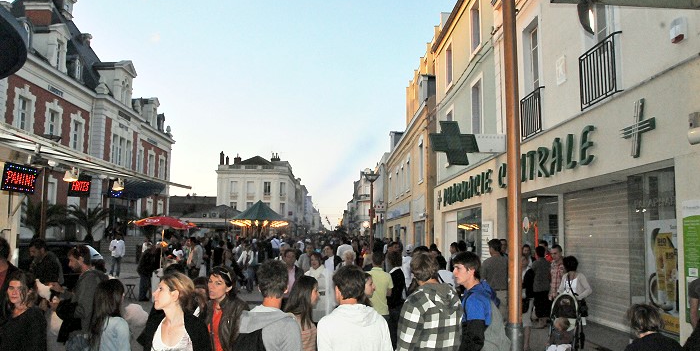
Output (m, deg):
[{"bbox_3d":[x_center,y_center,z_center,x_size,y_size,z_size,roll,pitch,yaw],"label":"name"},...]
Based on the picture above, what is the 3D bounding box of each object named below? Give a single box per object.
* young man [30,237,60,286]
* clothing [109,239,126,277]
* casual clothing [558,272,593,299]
[{"bbox_3d":[-3.453,1.600,5.897,0.420,1.760,0.520,5,-8,-36],"label":"young man"},{"bbox_3d":[-9.444,3.363,21.300,0.600,1.500,0.360,3,-7,-24],"label":"clothing"},{"bbox_3d":[3.311,1.637,7.700,0.490,0.470,0.300,-3,-8,28],"label":"casual clothing"}]

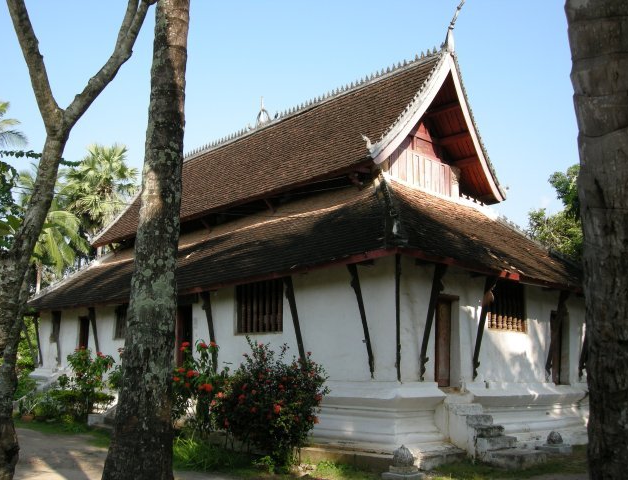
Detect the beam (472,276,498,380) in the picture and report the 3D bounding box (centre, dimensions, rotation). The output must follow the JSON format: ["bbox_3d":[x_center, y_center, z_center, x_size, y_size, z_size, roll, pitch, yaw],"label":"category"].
[{"bbox_3d":[3.673,1.918,14.423,0.100,2.246,0.200,11,-3,-41],"label":"beam"}]

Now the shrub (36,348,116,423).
[{"bbox_3d":[-7.359,4.462,20.625,2.400,2.369,2.000,5,-12,-19],"label":"shrub"}]

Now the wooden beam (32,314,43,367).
[{"bbox_3d":[-10.786,3.945,25.944,0.200,1.979,0.100,-6,-3,-43],"label":"wooden beam"}]

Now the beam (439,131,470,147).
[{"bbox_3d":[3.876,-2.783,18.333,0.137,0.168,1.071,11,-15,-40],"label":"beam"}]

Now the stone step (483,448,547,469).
[{"bbox_3d":[3.870,4.147,12.694,1.470,0.221,0.420,11,-15,-40],"label":"stone step"}]

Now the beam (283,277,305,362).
[{"bbox_3d":[-0.373,1.888,14.466,0.168,2.196,0.095,-9,-1,-42],"label":"beam"}]

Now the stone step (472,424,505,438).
[{"bbox_3d":[3.326,3.721,12.979,0.913,0.189,0.315,11,-15,-40],"label":"stone step"}]

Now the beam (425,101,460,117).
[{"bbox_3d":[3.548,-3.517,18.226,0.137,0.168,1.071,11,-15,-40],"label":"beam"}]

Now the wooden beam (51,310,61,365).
[{"bbox_3d":[-9.791,3.752,24.995,0.178,2.119,0.105,-7,-3,-42],"label":"wooden beam"}]

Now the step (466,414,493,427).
[{"bbox_3d":[3.163,3.564,13.202,0.913,0.189,0.315,11,-15,-40],"label":"step"}]

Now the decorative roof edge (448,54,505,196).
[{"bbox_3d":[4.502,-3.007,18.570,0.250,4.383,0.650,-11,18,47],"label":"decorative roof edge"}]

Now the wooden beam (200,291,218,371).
[{"bbox_3d":[-2.748,2.378,17.186,0.168,2.119,0.095,-6,-4,-42],"label":"wooden beam"}]

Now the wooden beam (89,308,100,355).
[{"bbox_3d":[-7.251,3.236,22.102,0.200,2.016,0.100,-9,-2,-43],"label":"wooden beam"}]

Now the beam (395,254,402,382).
[{"bbox_3d":[1.614,1.522,12.633,0.090,2.371,0.200,1,4,3],"label":"beam"}]

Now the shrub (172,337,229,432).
[{"bbox_3d":[-2.715,3.514,15.646,1.400,2.348,1.250,3,-11,-9],"label":"shrub"}]

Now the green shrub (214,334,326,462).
[{"bbox_3d":[-0.803,3.071,12.578,1.837,2.257,1.974,1,-11,0],"label":"green shrub"}]

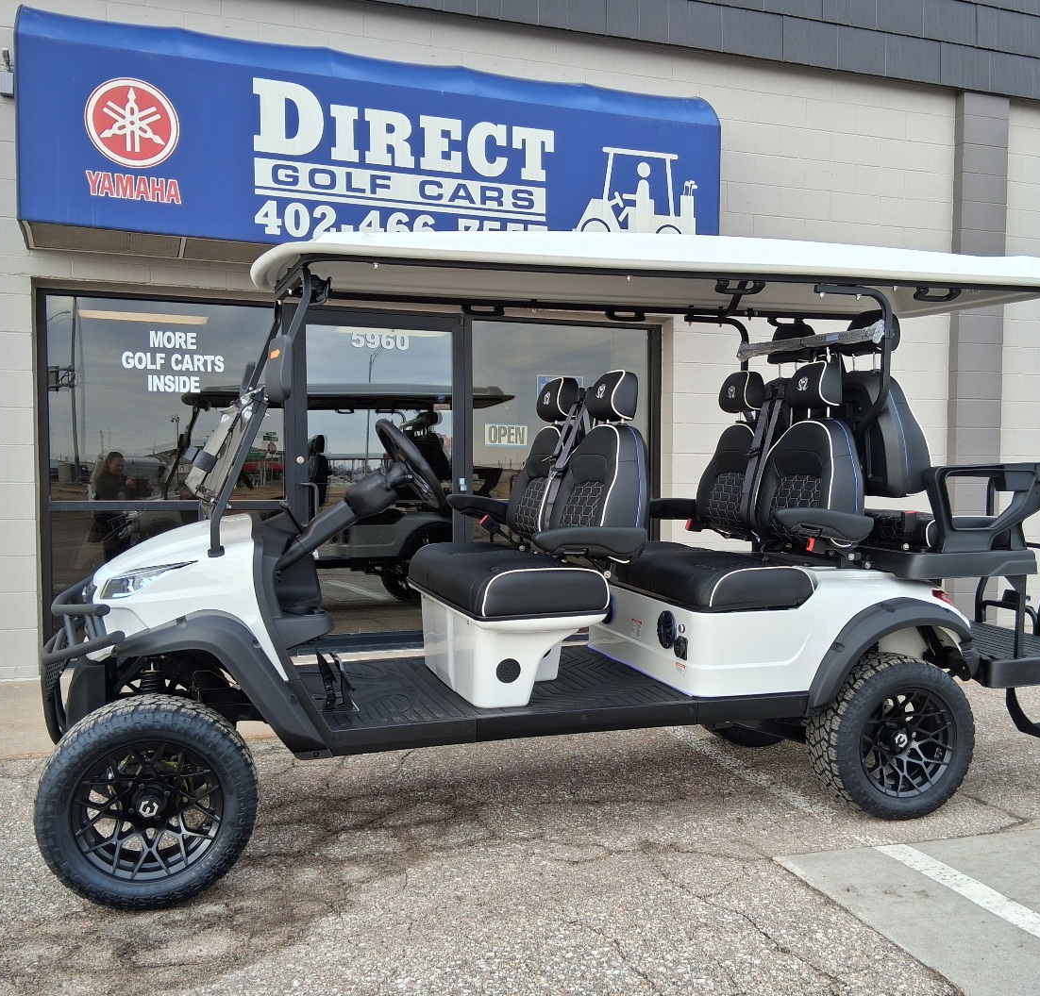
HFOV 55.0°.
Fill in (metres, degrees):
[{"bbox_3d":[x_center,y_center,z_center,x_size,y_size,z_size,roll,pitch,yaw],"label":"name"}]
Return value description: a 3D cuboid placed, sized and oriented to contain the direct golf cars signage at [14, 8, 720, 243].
[{"bbox_3d":[-0.722,-1.993,5.829,3.929,1.202,0.505,0,3,-18],"label":"direct golf cars signage"}]

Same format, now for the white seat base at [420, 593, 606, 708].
[{"bbox_3d":[-0.080,0.496,3.591,0.415,0.295,0.980,0,3,-18],"label":"white seat base"}]

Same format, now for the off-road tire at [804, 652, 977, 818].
[{"bbox_3d":[1.304,0.849,3.580,0.575,0.575,0.230,0,3,-18],"label":"off-road tire"}]

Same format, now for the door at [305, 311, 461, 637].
[{"bbox_3d":[-0.898,-0.121,6.330,1.020,2.071,0.051,0,3,-18],"label":"door"}]

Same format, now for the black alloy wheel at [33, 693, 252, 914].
[{"bbox_3d":[-1.044,0.852,2.804,0.575,0.575,0.230,0,3,-18],"label":"black alloy wheel"}]

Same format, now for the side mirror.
[{"bbox_3d":[-0.662,-0.360,2.769,0.085,0.182,0.150,0,3,-18],"label":"side mirror"}]

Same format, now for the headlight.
[{"bbox_3d":[-1.089,0.236,2.903,0.270,0.120,0.210,0,3,-18],"label":"headlight"}]

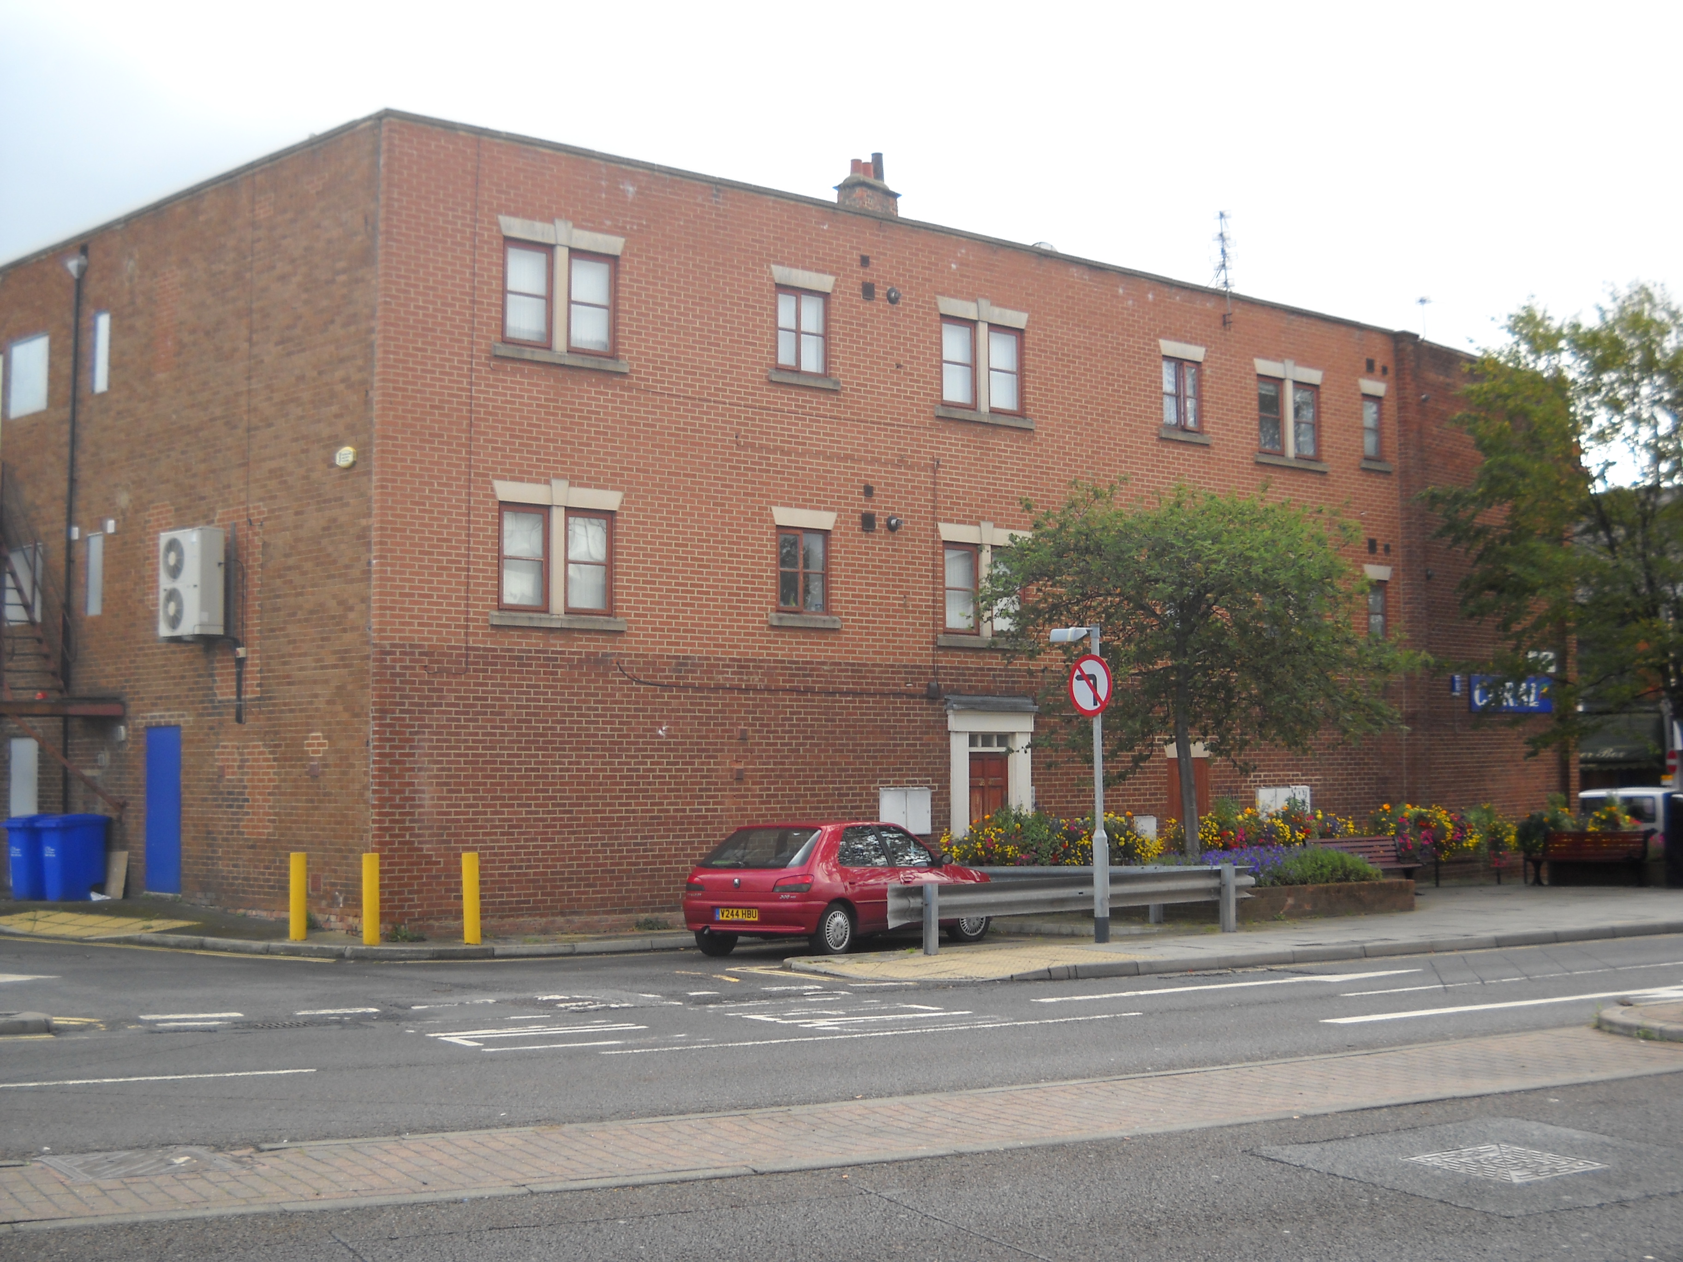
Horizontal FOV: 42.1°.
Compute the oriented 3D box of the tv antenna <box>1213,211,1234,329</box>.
[{"bbox_3d":[5.605,-5.285,31.751,0.420,1.750,0.400,3,-5,-41],"label":"tv antenna"}]

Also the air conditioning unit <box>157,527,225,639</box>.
[{"bbox_3d":[-7.309,-0.511,24.671,0.330,1.200,0.940,3,-5,-44],"label":"air conditioning unit"}]

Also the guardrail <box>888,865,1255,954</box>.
[{"bbox_3d":[2.249,2.641,20.800,3.918,0.670,0.220,1,-4,-22],"label":"guardrail"}]

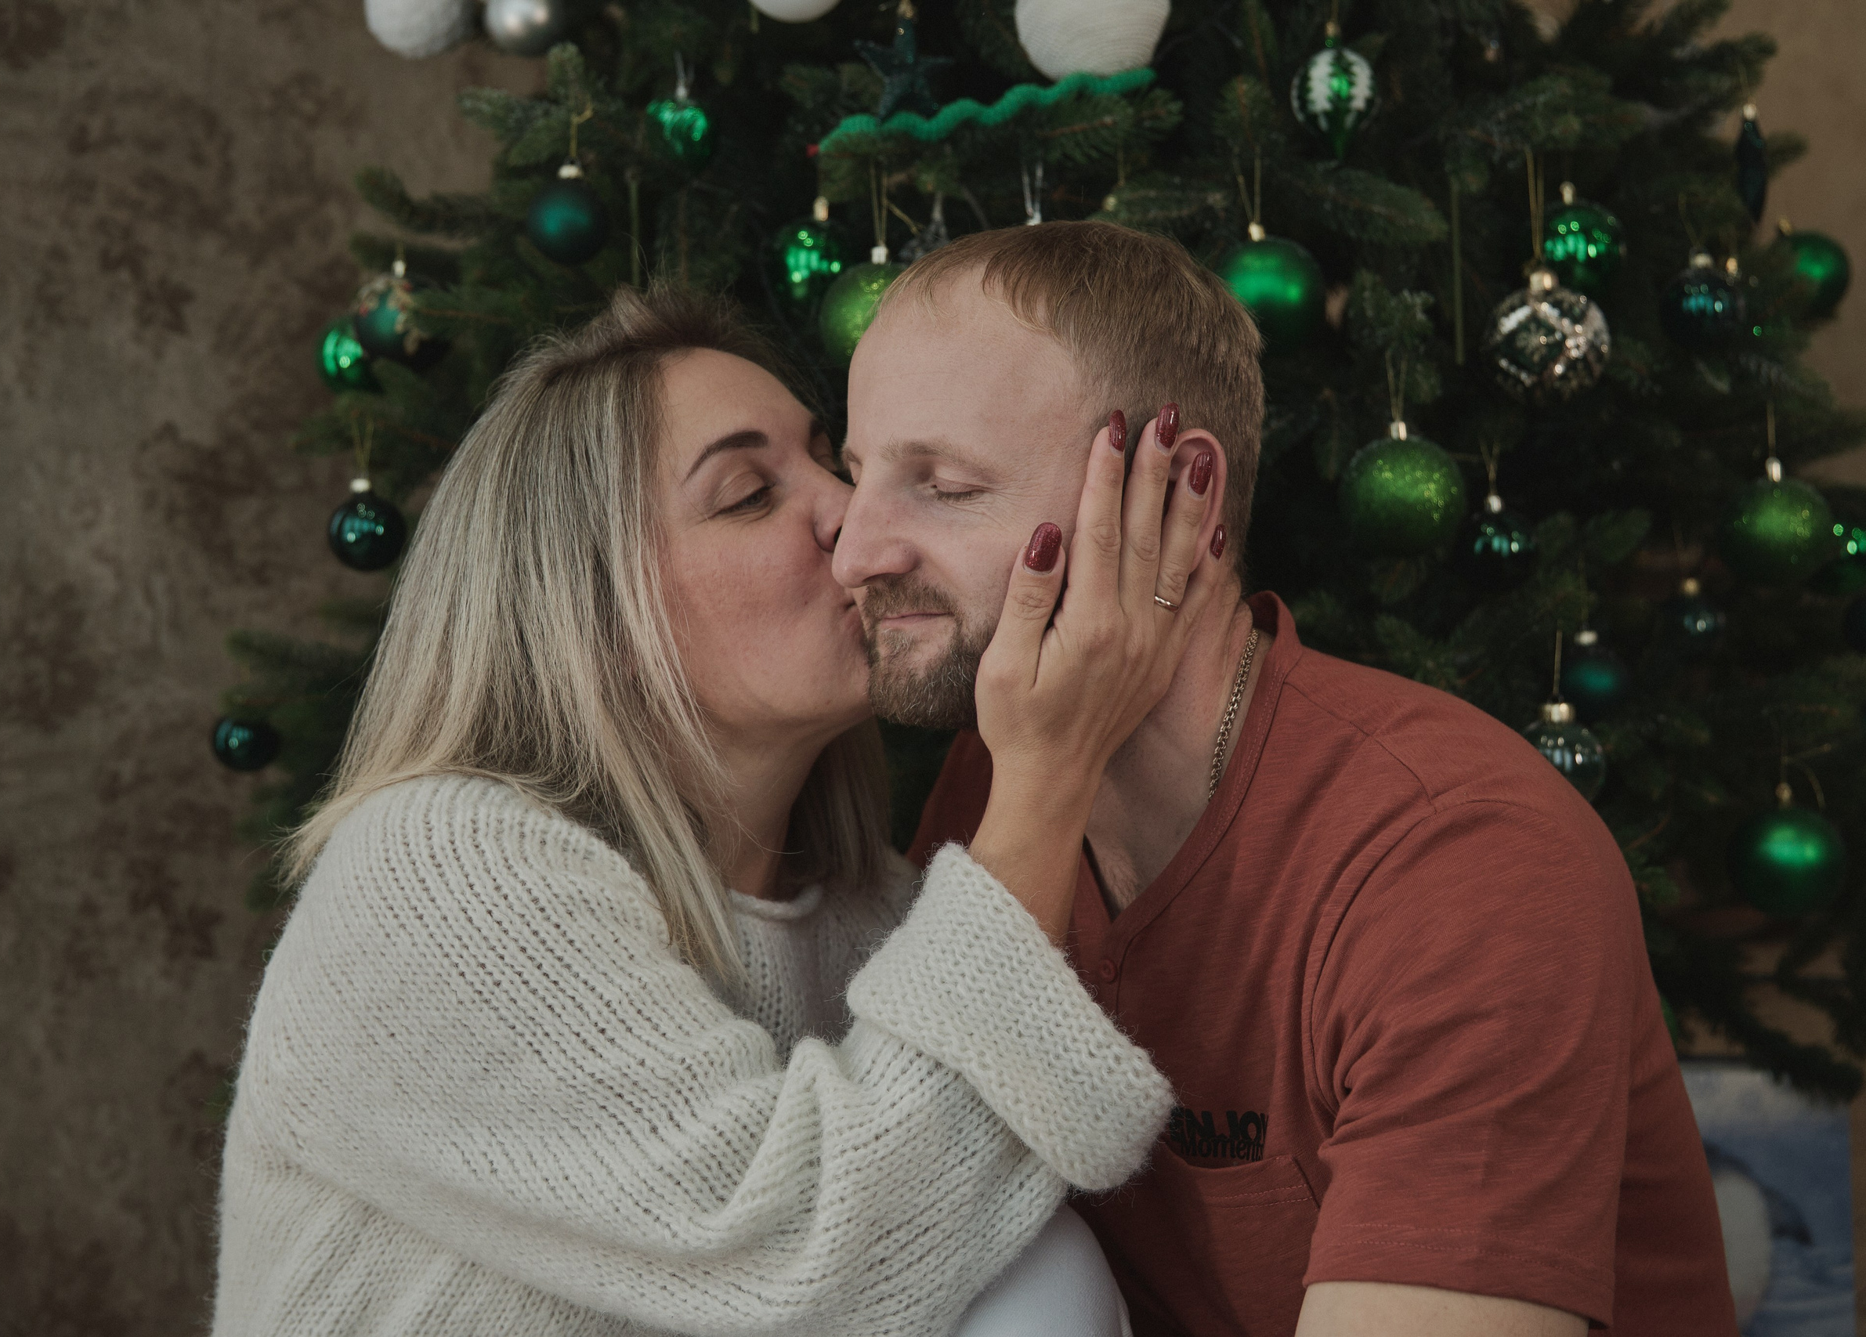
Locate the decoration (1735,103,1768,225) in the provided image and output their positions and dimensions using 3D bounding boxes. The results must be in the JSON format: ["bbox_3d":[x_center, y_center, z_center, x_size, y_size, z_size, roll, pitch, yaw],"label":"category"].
[{"bbox_3d":[0.682,-0.420,1.760,0.025,0.100,0.025,-3,-2,0],"label":"decoration"}]

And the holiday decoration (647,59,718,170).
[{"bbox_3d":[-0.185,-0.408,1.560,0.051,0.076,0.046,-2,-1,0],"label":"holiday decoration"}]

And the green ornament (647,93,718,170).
[{"bbox_3d":[-0.205,-0.443,1.740,0.057,0.065,0.056,-1,-3,0],"label":"green ornament"}]

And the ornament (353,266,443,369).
[{"bbox_3d":[-0.458,-0.303,1.820,0.077,0.092,0.077,-1,-3,0],"label":"ornament"}]

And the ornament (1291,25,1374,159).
[{"bbox_3d":[0.284,-0.409,1.500,0.061,0.096,0.061,-1,-1,0],"label":"ornament"}]

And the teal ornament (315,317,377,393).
[{"bbox_3d":[-0.467,-0.253,1.700,0.060,0.068,0.060,-1,-1,0],"label":"teal ornament"}]

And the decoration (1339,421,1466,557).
[{"bbox_3d":[0.324,-0.123,1.460,0.086,0.093,0.086,-2,-1,0],"label":"decoration"}]

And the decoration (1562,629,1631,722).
[{"bbox_3d":[0.543,0.006,1.730,0.059,0.077,0.059,-1,-1,0],"label":"decoration"}]

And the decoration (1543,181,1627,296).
[{"bbox_3d":[0.460,-0.304,1.500,0.061,0.079,0.061,-1,-1,0],"label":"decoration"}]

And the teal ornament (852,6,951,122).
[{"bbox_3d":[-0.021,-0.428,1.500,0.074,0.083,0.022,-1,-2,-20],"label":"teal ornament"}]

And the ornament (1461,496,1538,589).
[{"bbox_3d":[0.408,-0.092,1.530,0.054,0.070,0.054,-2,-1,0],"label":"ornament"}]

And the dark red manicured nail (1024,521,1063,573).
[{"bbox_3d":[0.049,-0.053,0.930,0.015,0.022,0.006,12,-5,13],"label":"dark red manicured nail"}]

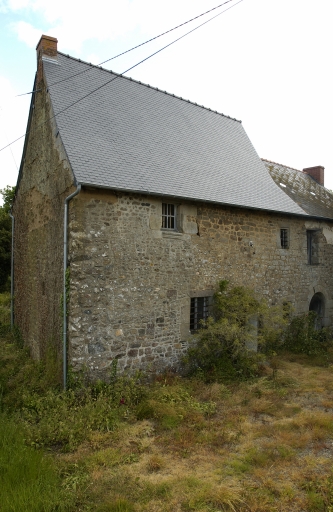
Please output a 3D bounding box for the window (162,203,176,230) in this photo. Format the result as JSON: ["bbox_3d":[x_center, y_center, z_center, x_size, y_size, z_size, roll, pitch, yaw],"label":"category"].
[{"bbox_3d":[0.079,-1.165,10.535,0.559,0.810,0.120,2,-3,-36],"label":"window"}]

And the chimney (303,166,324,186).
[{"bbox_3d":[8.008,-4.191,19.153,0.430,1.080,1.000,2,-3,-36],"label":"chimney"}]

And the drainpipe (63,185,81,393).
[{"bbox_3d":[-2.274,0.742,8.286,0.220,4.730,0.560,2,-3,-36],"label":"drainpipe"}]

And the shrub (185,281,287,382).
[{"bbox_3d":[1.984,1.994,10.565,2.700,2.750,1.600,2,-3,-36],"label":"shrub"}]

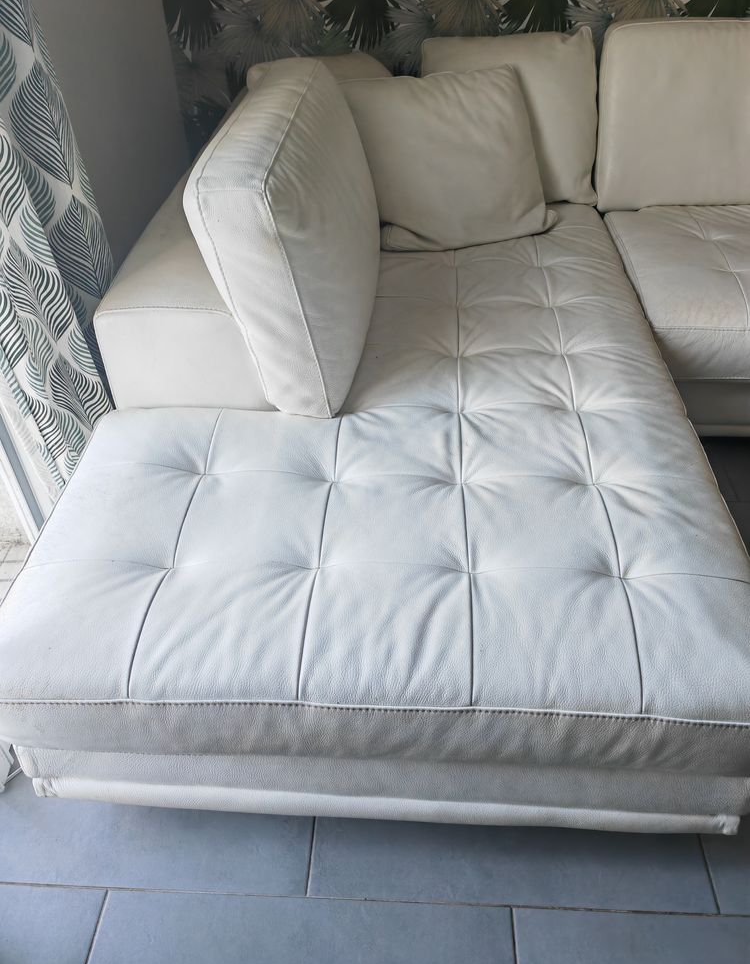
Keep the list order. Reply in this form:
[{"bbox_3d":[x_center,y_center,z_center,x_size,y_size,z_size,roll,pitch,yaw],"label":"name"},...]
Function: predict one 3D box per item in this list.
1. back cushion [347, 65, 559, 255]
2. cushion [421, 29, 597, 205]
[{"bbox_3d":[0.182,-0.796,1.881,0.460,0.412,0.140,-13,1,-18],"label":"back cushion"},{"bbox_3d":[0.349,-0.907,1.977,0.439,0.428,0.140,-9,14,-8],"label":"cushion"}]

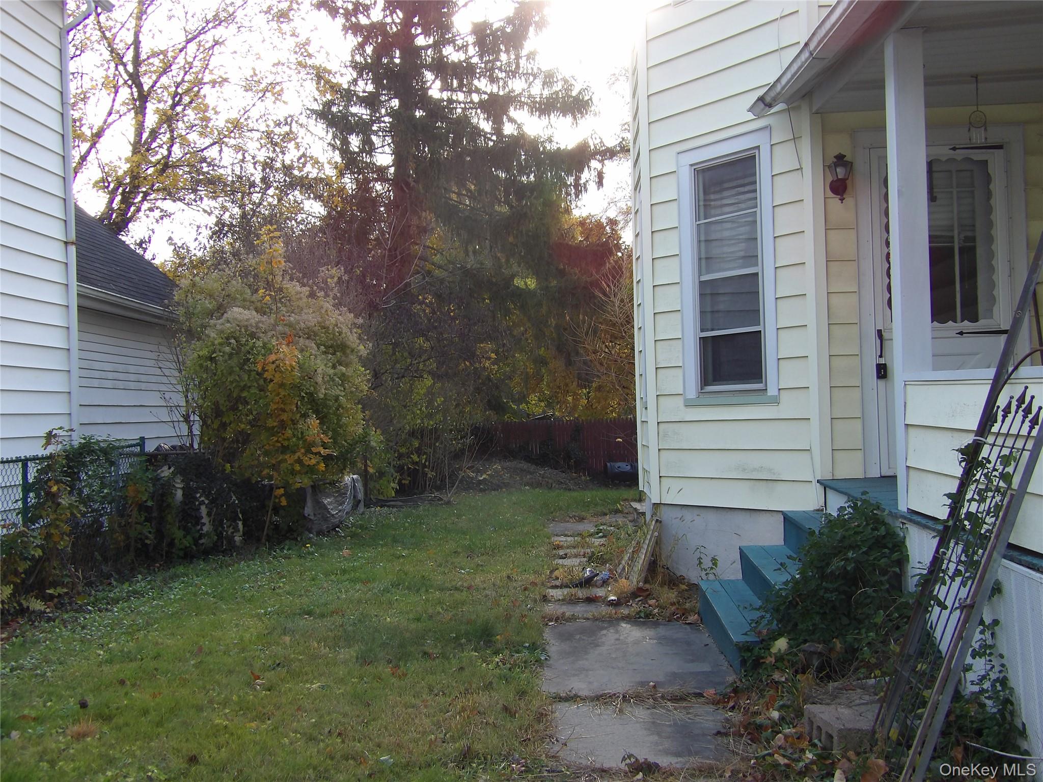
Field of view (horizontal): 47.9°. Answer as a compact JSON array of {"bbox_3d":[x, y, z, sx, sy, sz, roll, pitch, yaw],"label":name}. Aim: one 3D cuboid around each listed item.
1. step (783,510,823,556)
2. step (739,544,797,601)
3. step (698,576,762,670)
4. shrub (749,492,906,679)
[{"bbox_3d":[1.755,0.881,6.588,0.275,0.210,1.620,-2,1,2],"label":"step"},{"bbox_3d":[1.488,1.103,6.588,0.280,0.210,1.620,-2,1,2],"label":"step"},{"bbox_3d":[1.229,1.310,6.588,0.280,0.190,1.620,-2,1,2],"label":"step"},{"bbox_3d":[1.506,0.947,5.700,0.710,0.820,0.720,-2,-1,0],"label":"shrub"}]

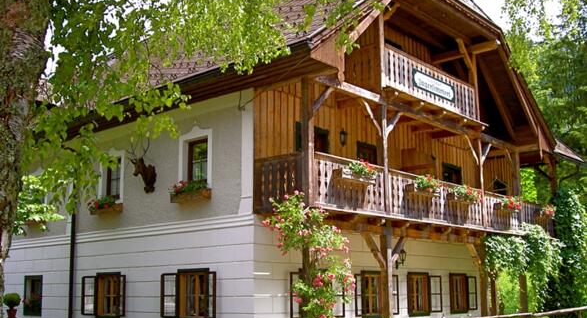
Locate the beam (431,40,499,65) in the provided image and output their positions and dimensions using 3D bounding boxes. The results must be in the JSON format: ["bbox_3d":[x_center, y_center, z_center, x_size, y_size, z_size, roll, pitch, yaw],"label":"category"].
[{"bbox_3d":[5.127,-3.163,19.870,2.249,0.241,0.188,-10,-15,41],"label":"beam"}]

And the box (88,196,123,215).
[{"bbox_3d":[-5.045,1.245,17.815,1.182,0.460,0.314,-10,-15,41],"label":"box"}]

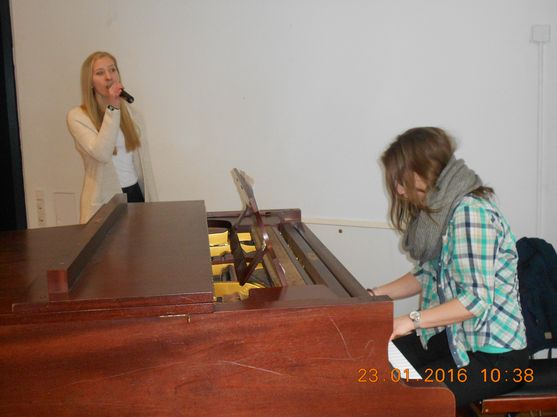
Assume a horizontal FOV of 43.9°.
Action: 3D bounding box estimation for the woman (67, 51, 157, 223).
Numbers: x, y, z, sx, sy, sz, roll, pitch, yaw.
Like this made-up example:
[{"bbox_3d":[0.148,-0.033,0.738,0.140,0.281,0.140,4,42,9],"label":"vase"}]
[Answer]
[{"bbox_3d":[-0.767,0.099,3.309,0.460,1.679,0.360,-8,10,-42],"label":"woman"}]

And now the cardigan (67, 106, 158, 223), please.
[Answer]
[{"bbox_3d":[-0.774,-0.143,3.278,0.460,0.668,0.340,-8,10,-42],"label":"cardigan"}]

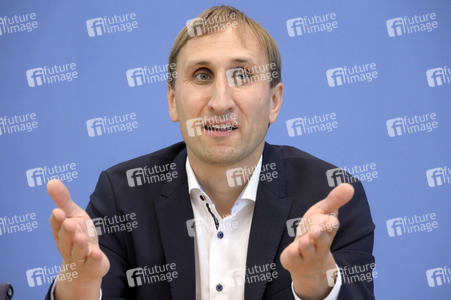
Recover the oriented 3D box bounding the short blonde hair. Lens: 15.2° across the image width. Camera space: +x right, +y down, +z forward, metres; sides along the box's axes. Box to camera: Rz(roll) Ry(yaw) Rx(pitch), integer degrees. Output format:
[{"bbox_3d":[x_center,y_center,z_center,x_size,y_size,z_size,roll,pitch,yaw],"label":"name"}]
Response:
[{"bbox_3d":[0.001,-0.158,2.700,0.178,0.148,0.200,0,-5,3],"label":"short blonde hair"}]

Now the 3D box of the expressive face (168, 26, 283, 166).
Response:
[{"bbox_3d":[0.000,-0.085,2.655,0.176,0.212,0.150,0,-5,3],"label":"expressive face"}]

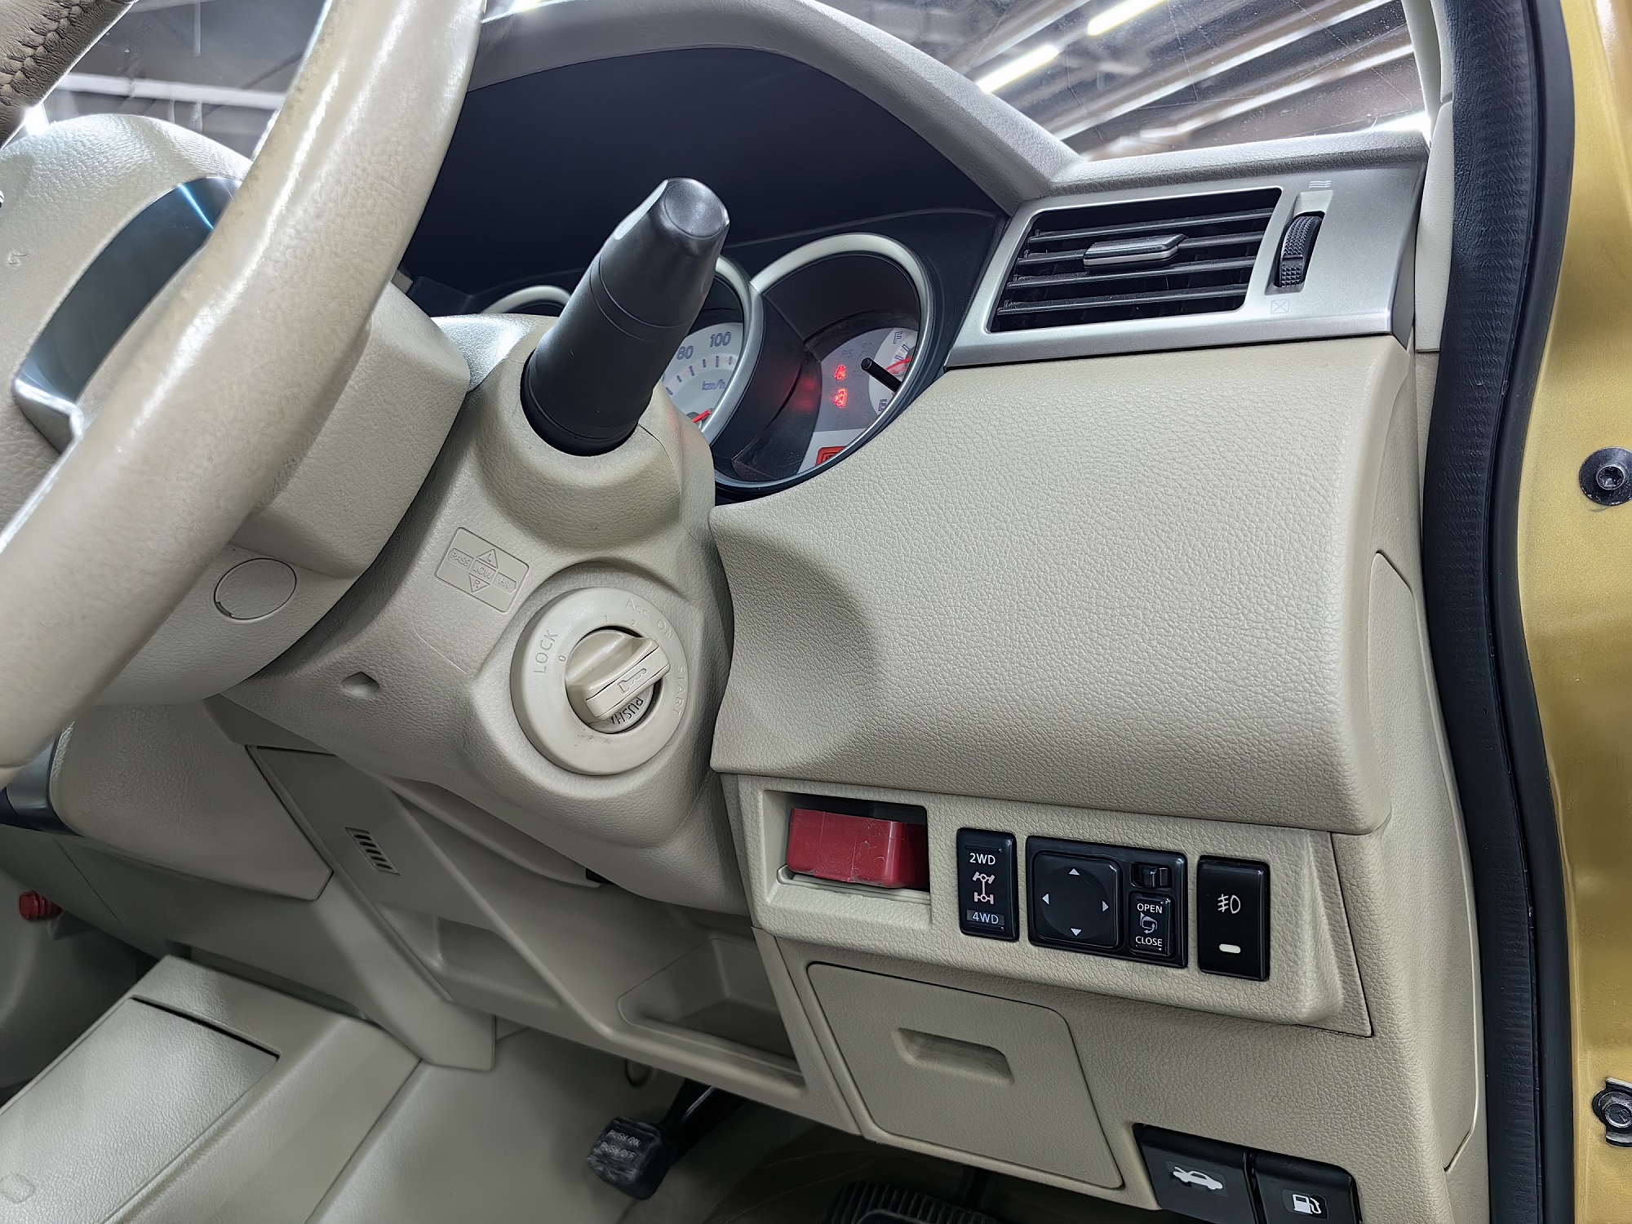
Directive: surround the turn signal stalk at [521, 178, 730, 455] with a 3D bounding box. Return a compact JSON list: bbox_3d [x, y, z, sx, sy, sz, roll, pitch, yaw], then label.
[{"bbox_3d":[-0.056,-0.091,0.393,0.038,0.038,0.081,-9,-34,-49],"label":"turn signal stalk"}]

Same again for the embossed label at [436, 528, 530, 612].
[{"bbox_3d":[-0.109,-0.013,0.416,0.003,0.019,0.030,15,-13,40],"label":"embossed label"}]

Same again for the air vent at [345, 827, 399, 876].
[{"bbox_3d":[-0.225,0.121,0.651,0.017,0.033,0.006,1,40,28],"label":"air vent"}]

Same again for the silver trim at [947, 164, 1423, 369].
[{"bbox_3d":[0.151,-0.132,0.513,0.166,0.100,0.030,1,-33,28],"label":"silver trim"}]

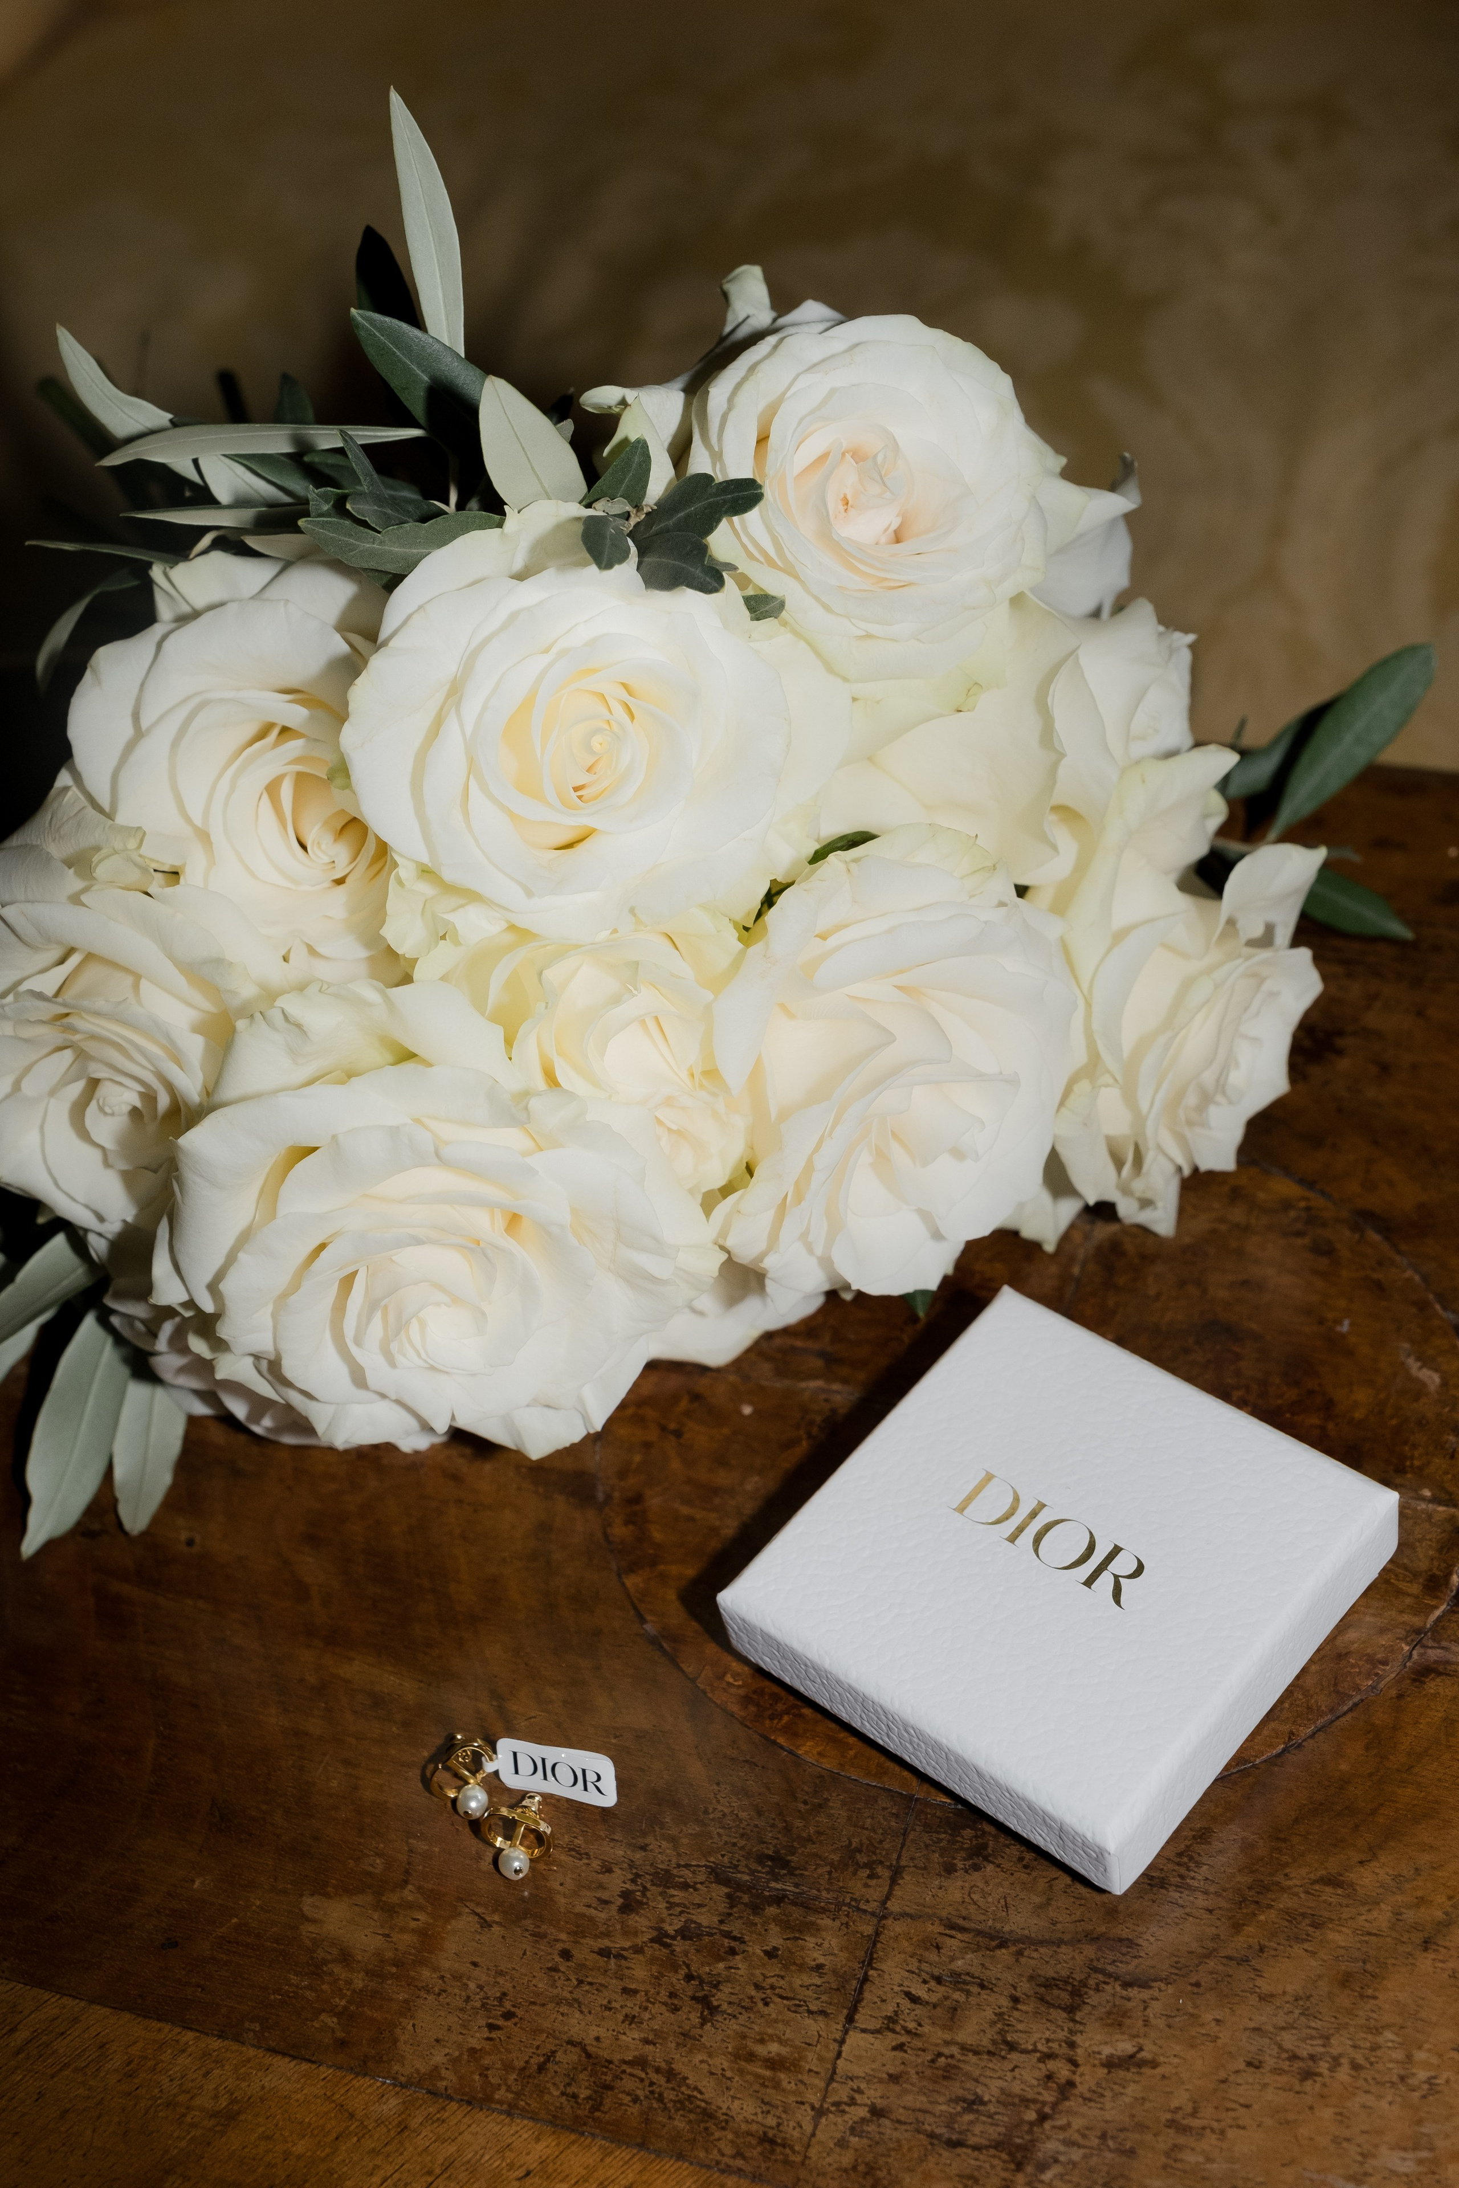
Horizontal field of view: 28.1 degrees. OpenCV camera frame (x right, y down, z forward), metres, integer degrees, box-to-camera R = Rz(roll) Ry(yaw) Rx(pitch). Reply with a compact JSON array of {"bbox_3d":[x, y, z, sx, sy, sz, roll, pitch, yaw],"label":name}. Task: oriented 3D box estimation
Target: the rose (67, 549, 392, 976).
[{"bbox_3d":[-0.108,-0.072,0.645,0.080,0.090,0.068,0,13,-17],"label":"rose"}]

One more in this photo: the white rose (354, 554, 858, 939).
[{"bbox_3d":[-0.029,-0.073,0.615,0.102,0.066,0.085,0,81,-1],"label":"white rose"}]

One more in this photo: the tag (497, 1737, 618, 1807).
[{"bbox_3d":[-0.033,0.131,0.562,0.025,0.002,0.011,18,36,-17],"label":"tag"}]

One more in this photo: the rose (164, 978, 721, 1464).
[{"bbox_3d":[-0.057,0.025,0.588,0.110,0.085,0.070,0,23,0],"label":"rose"}]

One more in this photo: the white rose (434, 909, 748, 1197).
[{"bbox_3d":[-0.029,-0.009,0.622,0.070,0.066,0.060,0,3,-7],"label":"white rose"}]

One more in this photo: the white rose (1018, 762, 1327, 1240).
[{"bbox_3d":[0.092,-0.021,0.630,0.074,0.094,0.064,0,13,-41],"label":"white rose"}]

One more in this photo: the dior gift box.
[{"bbox_3d":[0.065,0.094,0.576,0.095,0.016,0.095,28,57,32],"label":"dior gift box"}]

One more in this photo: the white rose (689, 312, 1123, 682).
[{"bbox_3d":[0.039,-0.137,0.668,0.094,0.068,0.082,0,83,1],"label":"white rose"}]

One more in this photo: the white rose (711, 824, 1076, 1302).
[{"bbox_3d":[0.033,-0.006,0.592,0.074,0.090,0.068,0,21,-10],"label":"white rose"}]

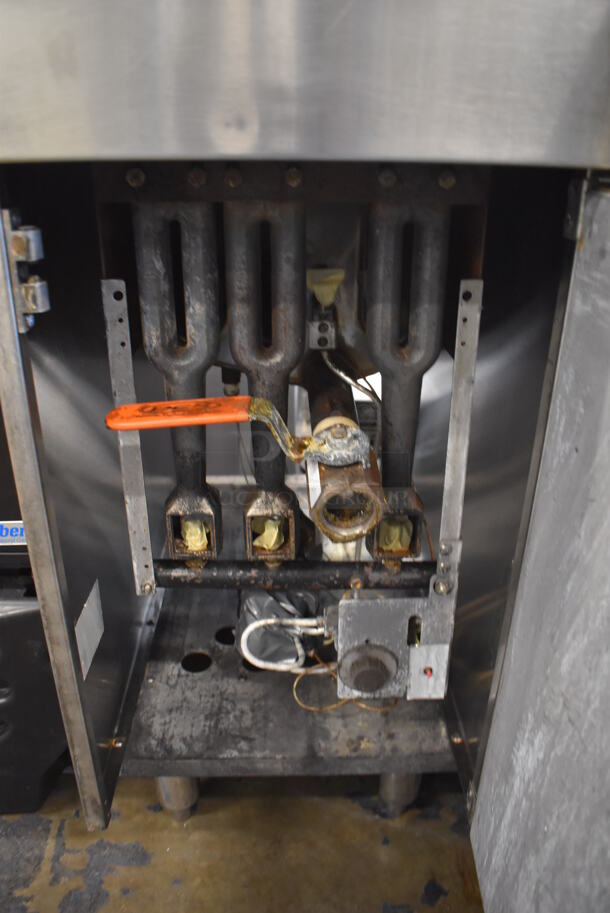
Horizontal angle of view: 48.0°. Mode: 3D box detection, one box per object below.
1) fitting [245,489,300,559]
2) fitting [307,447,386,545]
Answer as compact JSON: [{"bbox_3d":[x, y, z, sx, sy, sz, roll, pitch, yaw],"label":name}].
[{"bbox_3d":[-0.031,0.062,0.665,0.048,0.061,0.050,1,25,0],"label":"fitting"},{"bbox_3d":[0.032,0.022,0.589,0.060,0.062,0.082,-1,40,-4],"label":"fitting"}]

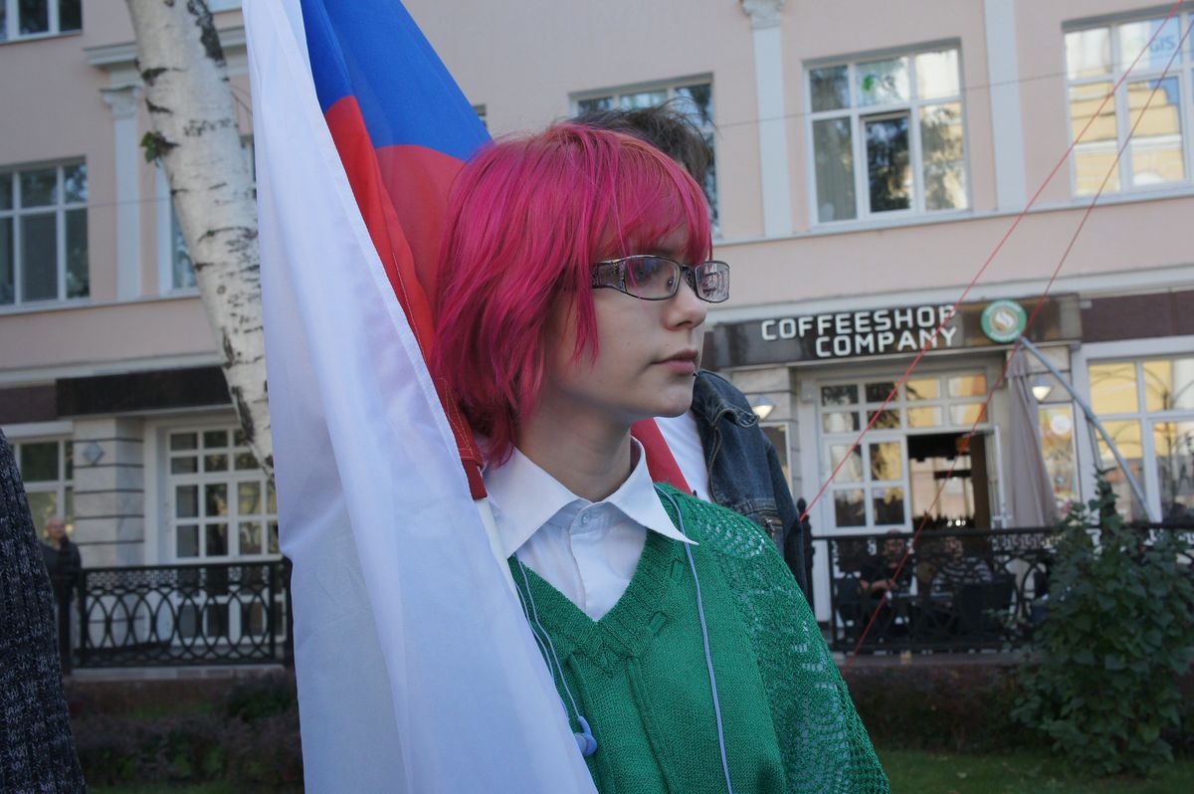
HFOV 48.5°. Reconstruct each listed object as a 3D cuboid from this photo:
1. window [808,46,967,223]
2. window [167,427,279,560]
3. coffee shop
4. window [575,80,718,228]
[{"bbox_3d":[3.403,-3.052,15.570,1.788,1.937,0.200,-4,-6,15],"label":"window"},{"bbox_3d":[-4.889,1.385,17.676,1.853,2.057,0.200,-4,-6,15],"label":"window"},{"bbox_3d":[3.553,0.809,15.347,4.013,3.488,1.100,-4,-6,15],"label":"coffee shop"},{"bbox_3d":[0.583,-2.850,16.347,1.796,1.937,0.200,-4,-6,15],"label":"window"}]

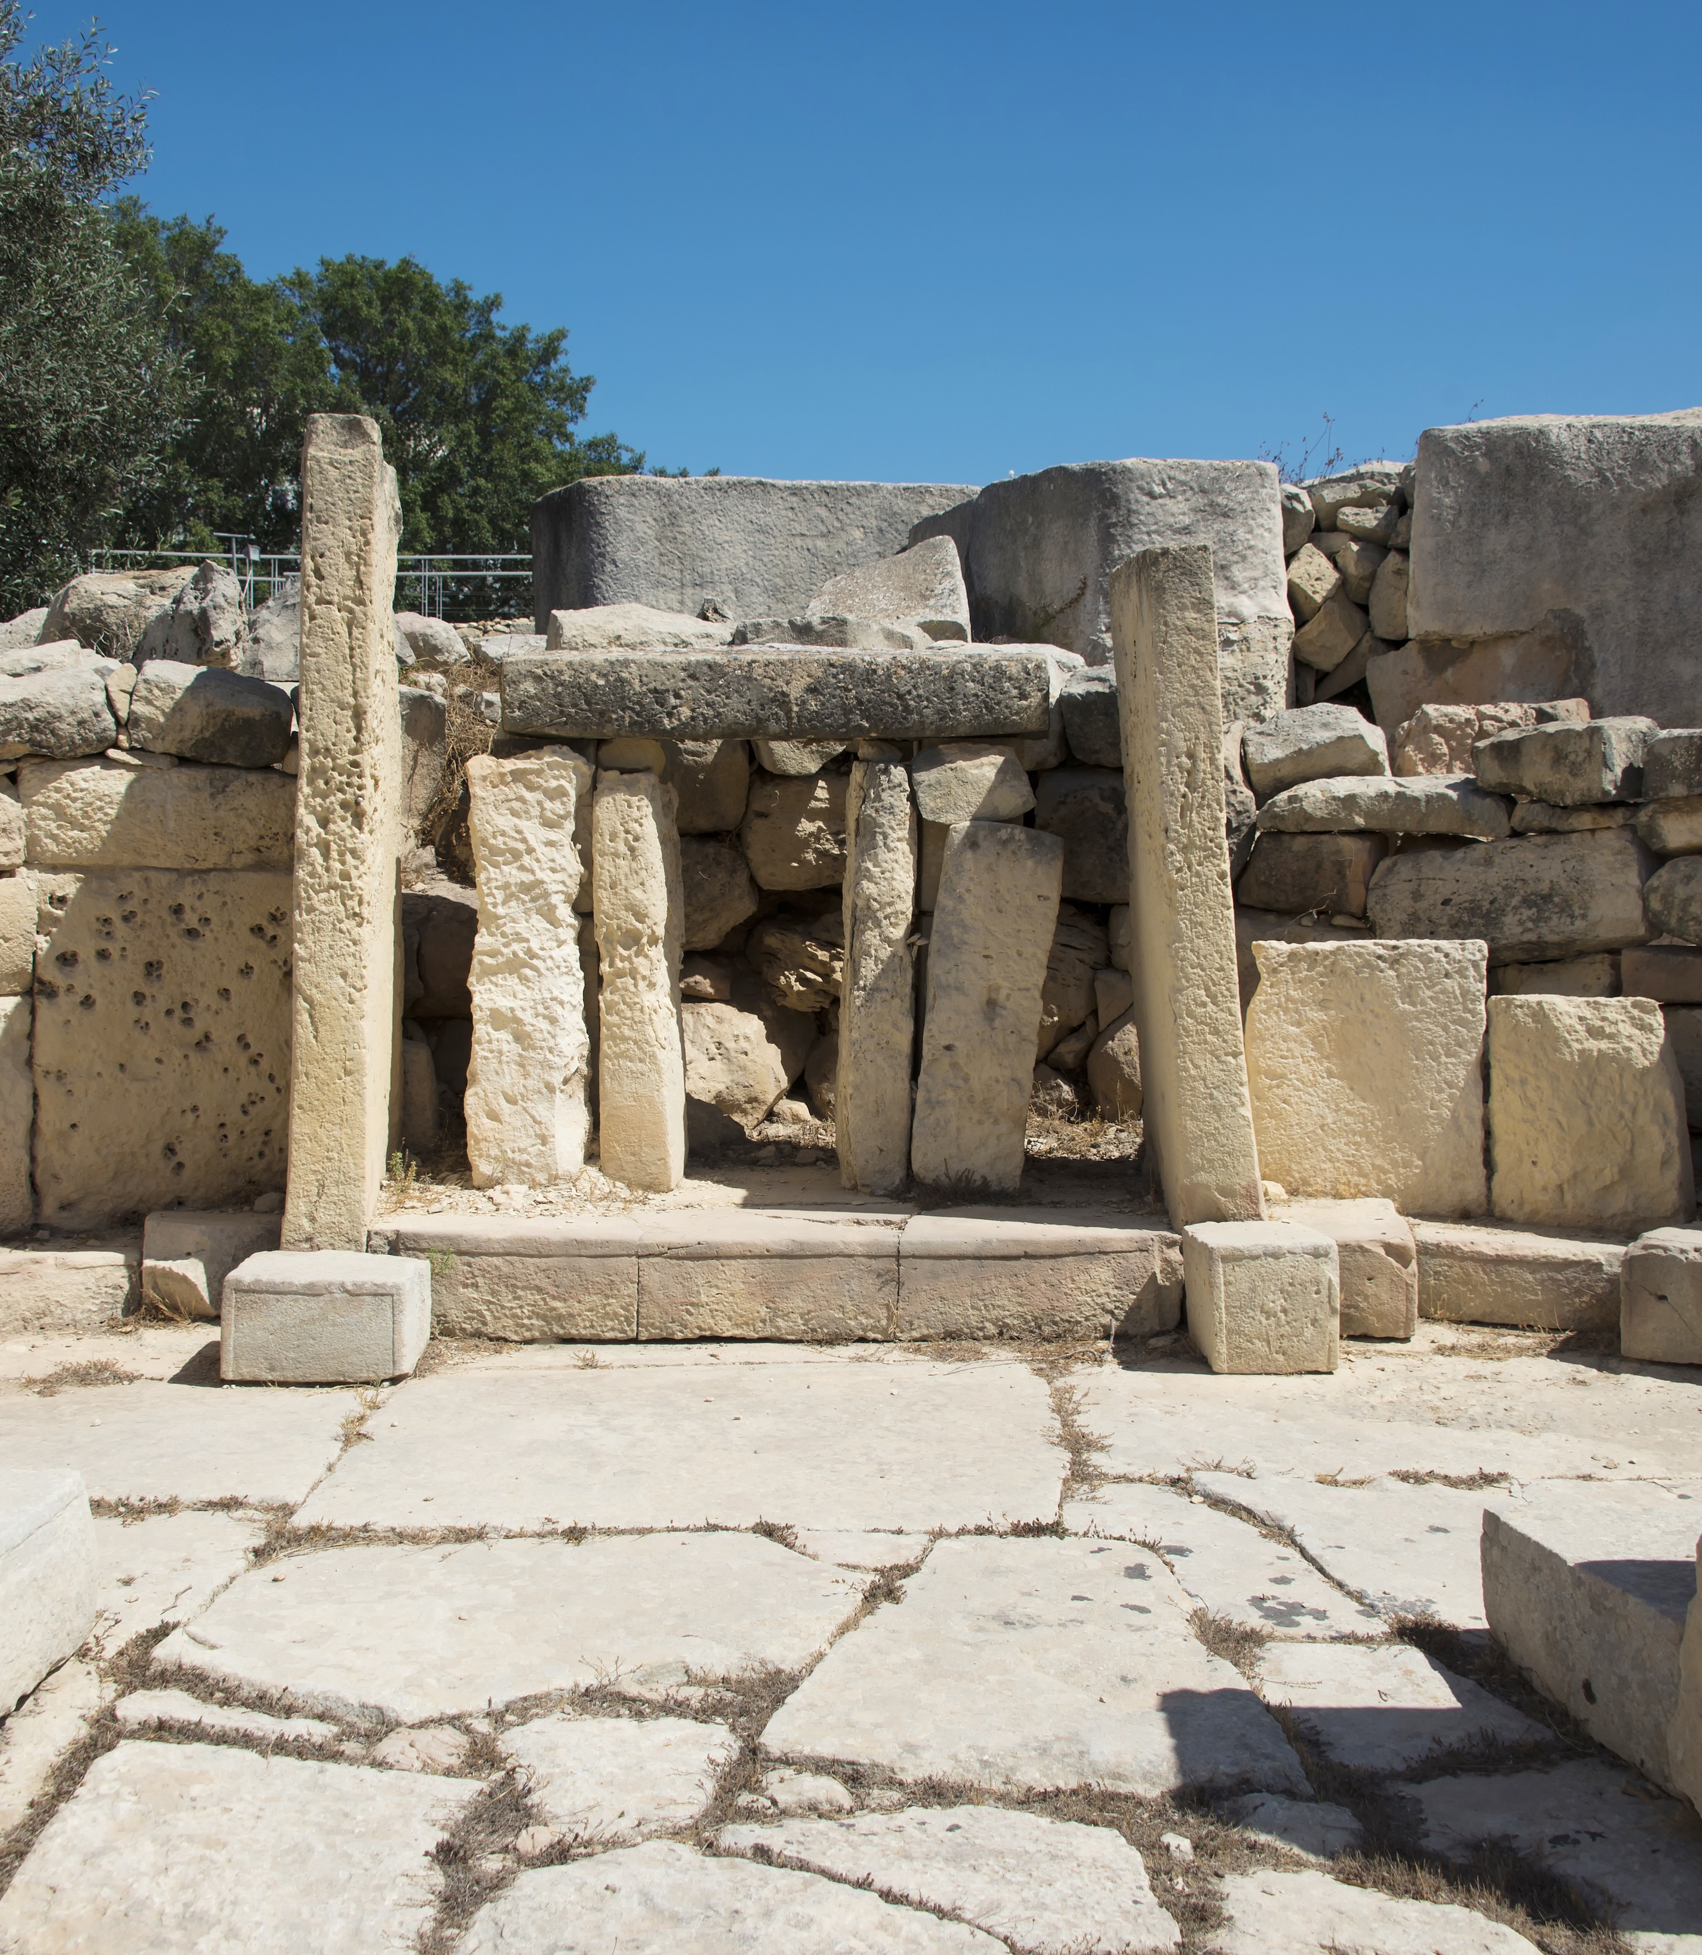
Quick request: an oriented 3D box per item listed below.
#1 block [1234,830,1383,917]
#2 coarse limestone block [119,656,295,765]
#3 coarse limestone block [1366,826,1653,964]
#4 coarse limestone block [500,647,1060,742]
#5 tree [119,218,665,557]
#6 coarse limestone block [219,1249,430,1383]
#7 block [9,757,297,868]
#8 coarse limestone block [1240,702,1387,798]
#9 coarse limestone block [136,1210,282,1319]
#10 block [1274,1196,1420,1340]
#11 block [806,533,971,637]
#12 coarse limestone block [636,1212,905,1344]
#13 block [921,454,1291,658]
[{"bbox_3d":[2.048,-0.463,10.290,0.620,0.370,0.450,0,2,3],"label":"block"},{"bbox_3d":[-2.320,-0.953,8.250,0.540,0.340,0.400,0,3,-5],"label":"coarse limestone block"},{"bbox_3d":[2.744,-0.333,9.500,1.093,0.486,0.450,-5,1,20],"label":"coarse limestone block"},{"bbox_3d":[-0.340,-1.360,11.100,2.620,0.430,0.650,0,0,0],"label":"coarse limestone block"},{"bbox_3d":[-6.370,-6.600,32.000,7.600,7.200,7.000,0,2,0],"label":"tree"},{"bbox_3d":[-2.100,1.363,9.130,0.680,0.380,0.620,0,0,-2],"label":"coarse limestone block"},{"bbox_3d":[-2.884,-0.683,9.631,1.150,0.450,0.500,0,2,-8],"label":"block"},{"bbox_3d":[2.095,-1.030,10.369,0.620,0.380,0.500,0,2,10],"label":"coarse limestone block"},{"bbox_3d":[-2.482,1.120,8.950,0.487,0.316,0.650,0,2,-8],"label":"coarse limestone block"},{"bbox_3d":[2.150,1.315,10.100,0.620,0.460,0.700,0,0,6],"label":"block"},{"bbox_3d":[0.175,-1.689,9.900,0.719,0.434,0.400,0,2,5],"label":"block"},{"bbox_3d":[-0.350,1.320,10.080,1.120,0.440,0.720,0,0,0],"label":"coarse limestone block"},{"bbox_3d":[1.221,-1.751,11.000,1.100,1.250,1.350,-2,3,-30],"label":"block"}]

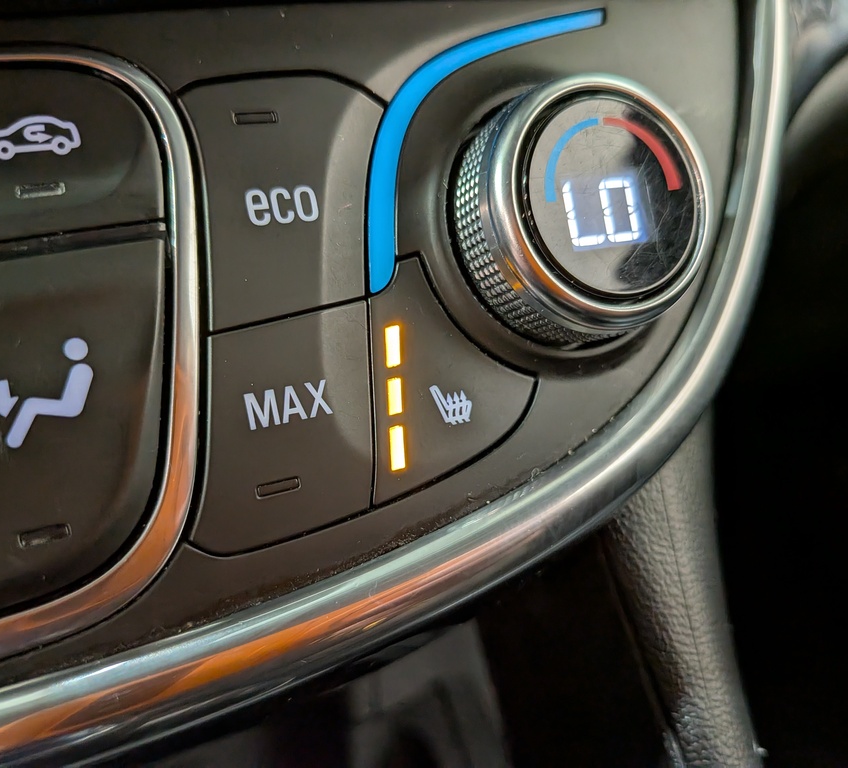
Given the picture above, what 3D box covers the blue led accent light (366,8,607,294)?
[{"bbox_3d":[0.012,-0.039,0.113,0.050,0.045,0.006,-9,0,-22],"label":"blue led accent light"}]

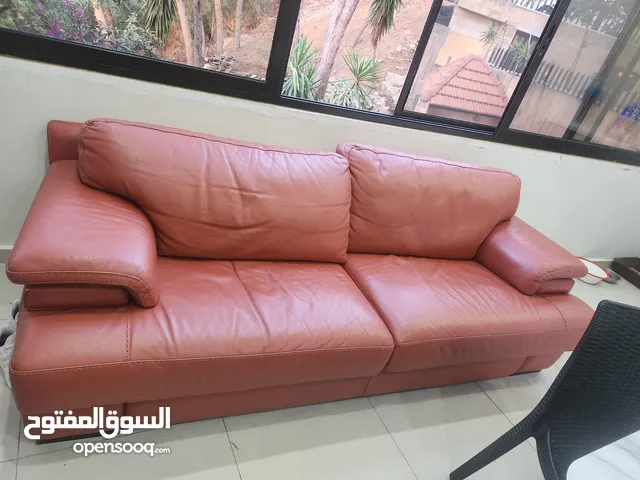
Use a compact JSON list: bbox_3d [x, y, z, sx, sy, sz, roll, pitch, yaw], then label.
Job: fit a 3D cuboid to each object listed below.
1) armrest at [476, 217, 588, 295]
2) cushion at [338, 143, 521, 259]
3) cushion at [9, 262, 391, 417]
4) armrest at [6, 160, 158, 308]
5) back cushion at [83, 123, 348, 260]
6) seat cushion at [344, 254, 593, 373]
[{"bbox_3d":[0.979,0.025,2.253,0.380,0.175,0.690,2,28,-25],"label":"armrest"},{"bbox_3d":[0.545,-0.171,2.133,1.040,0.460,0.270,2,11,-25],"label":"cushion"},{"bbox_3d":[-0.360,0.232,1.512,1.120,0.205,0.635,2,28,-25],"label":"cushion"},{"bbox_3d":[-0.755,-0.036,1.438,0.375,0.175,0.690,2,28,-25],"label":"armrest"},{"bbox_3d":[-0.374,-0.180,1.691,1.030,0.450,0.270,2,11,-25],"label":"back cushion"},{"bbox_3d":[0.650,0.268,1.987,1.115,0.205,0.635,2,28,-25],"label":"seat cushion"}]

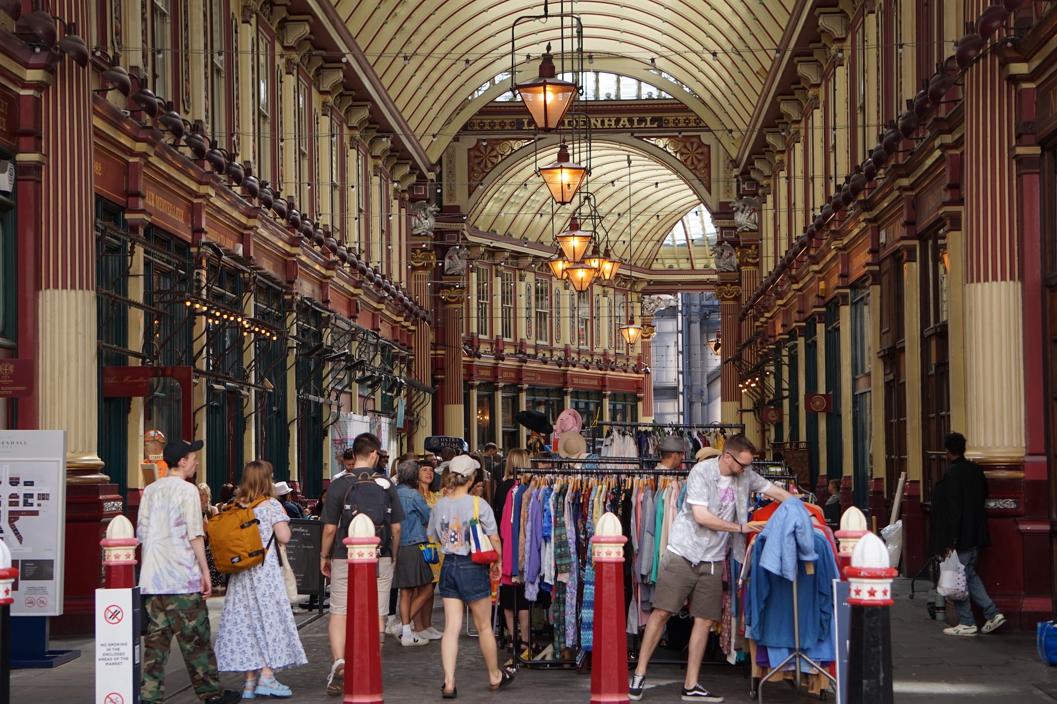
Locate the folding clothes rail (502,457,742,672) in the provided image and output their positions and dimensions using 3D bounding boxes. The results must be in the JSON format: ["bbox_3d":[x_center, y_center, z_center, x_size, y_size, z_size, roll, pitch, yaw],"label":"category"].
[{"bbox_3d":[0.734,1.647,18.680,1.850,1.580,0.600,-1,-3,2],"label":"folding clothes rail"}]

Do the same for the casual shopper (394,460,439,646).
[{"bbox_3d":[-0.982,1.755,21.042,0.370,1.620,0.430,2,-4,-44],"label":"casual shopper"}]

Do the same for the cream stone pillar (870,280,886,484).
[{"bbox_3d":[5.204,0.448,35.800,0.230,2.990,0.340,-1,-3,2],"label":"cream stone pillar"}]

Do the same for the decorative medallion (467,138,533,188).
[{"bbox_3d":[-0.829,-5.464,70.000,1.870,1.440,0.150,-1,-3,2],"label":"decorative medallion"}]

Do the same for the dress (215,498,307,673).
[{"bbox_3d":[-1.826,1.594,16.450,0.480,1.200,0.540,2,-4,-45],"label":"dress"}]

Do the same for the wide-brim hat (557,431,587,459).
[{"bbox_3d":[0.509,1.095,28.000,0.340,0.340,0.130,-1,1,1],"label":"wide-brim hat"}]

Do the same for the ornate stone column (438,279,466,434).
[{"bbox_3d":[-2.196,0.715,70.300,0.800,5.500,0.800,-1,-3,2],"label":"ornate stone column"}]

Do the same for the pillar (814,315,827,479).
[{"bbox_3d":[5.519,0.847,45.300,0.220,3.010,0.320,-1,-3,2],"label":"pillar"}]

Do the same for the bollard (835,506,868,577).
[{"bbox_3d":[2.034,1.613,15.100,0.270,1.290,0.270,-1,-3,0],"label":"bollard"}]

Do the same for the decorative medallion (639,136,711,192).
[{"bbox_3d":[4.055,-5.201,66.764,2.010,1.660,0.150,-1,-3,2],"label":"decorative medallion"}]

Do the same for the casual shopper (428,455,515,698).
[{"bbox_3d":[-0.397,1.531,16.650,0.500,1.650,0.580,-2,-3,25],"label":"casual shopper"}]

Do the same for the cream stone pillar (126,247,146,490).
[{"bbox_3d":[-4.488,0.138,27.407,0.180,2.830,0.300,-1,-3,2],"label":"cream stone pillar"}]

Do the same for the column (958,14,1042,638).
[{"bbox_3d":[4.412,-0.519,22.651,0.770,6.200,0.770,-1,-3,2],"label":"column"}]

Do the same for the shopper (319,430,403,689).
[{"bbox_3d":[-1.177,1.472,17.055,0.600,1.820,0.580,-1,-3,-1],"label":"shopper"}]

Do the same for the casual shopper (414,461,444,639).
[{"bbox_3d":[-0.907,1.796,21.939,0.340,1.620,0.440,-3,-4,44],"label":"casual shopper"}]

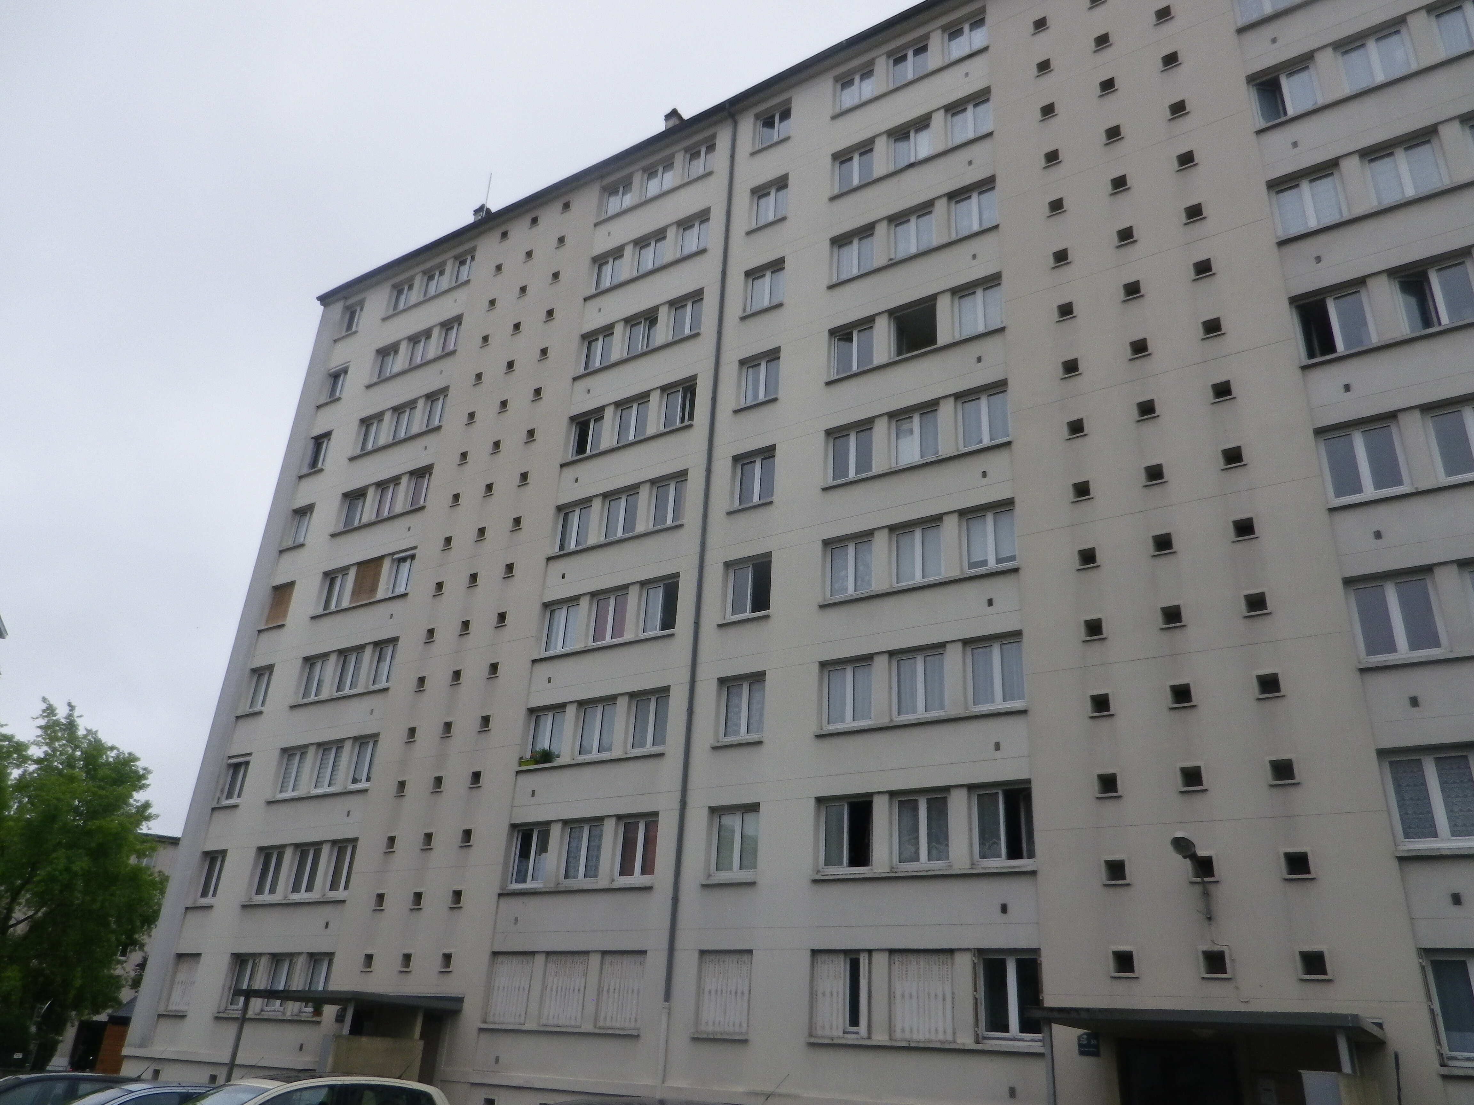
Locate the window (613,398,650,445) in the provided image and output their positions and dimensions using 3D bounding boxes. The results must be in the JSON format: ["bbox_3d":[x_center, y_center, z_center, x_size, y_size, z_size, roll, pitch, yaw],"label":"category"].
[{"bbox_3d":[-2.724,-3.377,27.621,1.110,1.251,0.130,-12,-29,31],"label":"window"}]

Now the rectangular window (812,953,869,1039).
[{"bbox_3d":[1.881,7.624,18.364,1.191,1.346,0.160,-13,-30,31],"label":"rectangular window"}]

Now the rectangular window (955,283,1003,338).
[{"bbox_3d":[5.161,-5.119,22.603,1.130,1.320,0.120,-13,-30,31],"label":"rectangular window"}]

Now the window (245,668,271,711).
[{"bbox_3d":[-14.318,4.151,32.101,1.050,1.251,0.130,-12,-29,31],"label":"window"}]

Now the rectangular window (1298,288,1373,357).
[{"bbox_3d":[10.374,-3.966,18.473,1.130,1.240,0.120,-13,-29,31],"label":"rectangular window"}]

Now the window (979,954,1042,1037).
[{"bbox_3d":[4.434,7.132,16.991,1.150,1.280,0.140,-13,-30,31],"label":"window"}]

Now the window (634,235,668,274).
[{"bbox_3d":[-2.320,-8.217,29.752,1.130,1.320,0.120,-13,-30,31],"label":"window"}]

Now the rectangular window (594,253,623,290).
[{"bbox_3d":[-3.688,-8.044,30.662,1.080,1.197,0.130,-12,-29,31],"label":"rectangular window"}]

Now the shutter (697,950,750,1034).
[{"bbox_3d":[-0.194,8.097,19.662,1.170,1.370,0.120,-13,-30,31],"label":"shutter"}]

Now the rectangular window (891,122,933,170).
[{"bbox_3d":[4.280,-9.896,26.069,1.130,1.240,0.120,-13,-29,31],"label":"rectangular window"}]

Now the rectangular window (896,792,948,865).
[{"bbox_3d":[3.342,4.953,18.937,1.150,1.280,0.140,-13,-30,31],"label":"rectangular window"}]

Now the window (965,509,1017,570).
[{"bbox_3d":[4.919,-0.254,20.684,1.130,1.240,0.120,-13,-29,31],"label":"window"}]

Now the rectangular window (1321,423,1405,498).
[{"bbox_3d":[10.220,-1.484,17.322,1.130,1.240,0.120,-13,-29,31],"label":"rectangular window"}]

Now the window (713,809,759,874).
[{"bbox_3d":[0.039,5.674,20.858,1.200,1.251,0.120,-13,-30,31],"label":"window"}]

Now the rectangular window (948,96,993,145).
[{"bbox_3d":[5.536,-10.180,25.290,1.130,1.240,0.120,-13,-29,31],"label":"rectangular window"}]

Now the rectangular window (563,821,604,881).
[{"bbox_3d":[-3.320,6.488,23.072,1.090,1.251,0.130,-12,-29,31],"label":"rectangular window"}]

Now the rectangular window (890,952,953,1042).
[{"bbox_3d":[3.107,7.316,17.582,1.169,1.390,0.100,-13,-30,31],"label":"rectangular window"}]

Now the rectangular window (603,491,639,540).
[{"bbox_3d":[-2.769,-0.937,26.347,1.167,1.251,0.120,-13,-30,31],"label":"rectangular window"}]

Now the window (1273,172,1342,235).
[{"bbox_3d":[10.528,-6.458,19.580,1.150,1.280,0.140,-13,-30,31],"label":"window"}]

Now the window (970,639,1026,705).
[{"bbox_3d":[4.733,2.176,19.243,1.134,1.251,0.120,-13,-30,31],"label":"window"}]

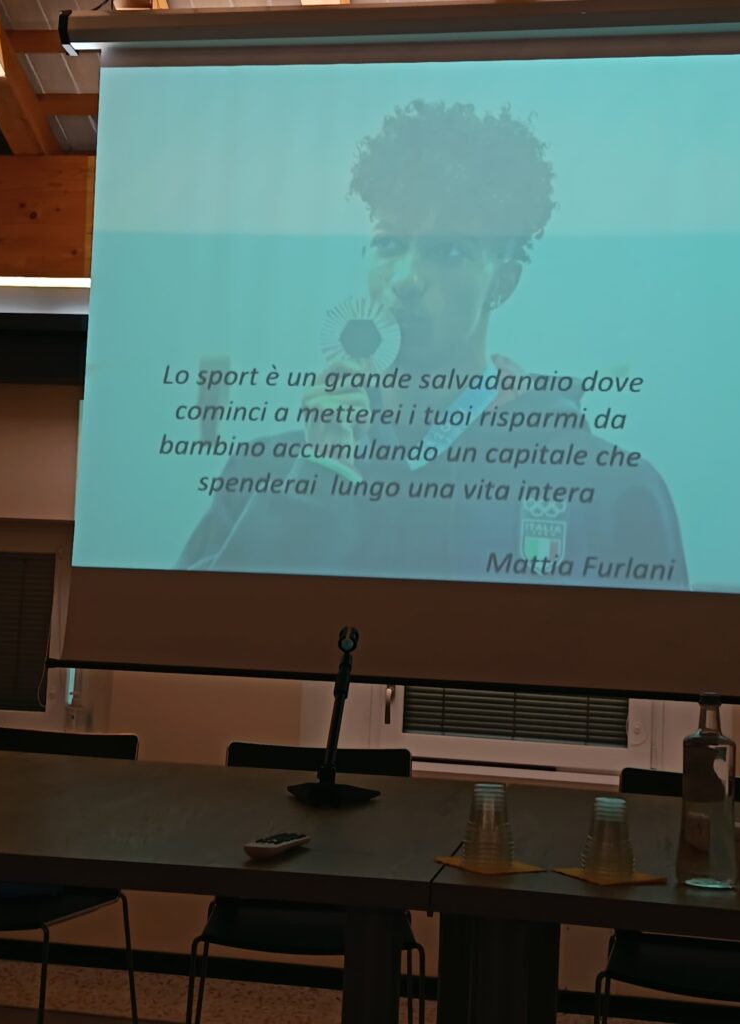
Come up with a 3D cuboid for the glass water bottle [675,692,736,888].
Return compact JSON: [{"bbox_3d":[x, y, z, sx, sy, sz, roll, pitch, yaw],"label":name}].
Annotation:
[{"bbox_3d":[0.514,0.418,2.240,0.089,0.284,0.089,2,-4,11],"label":"glass water bottle"}]

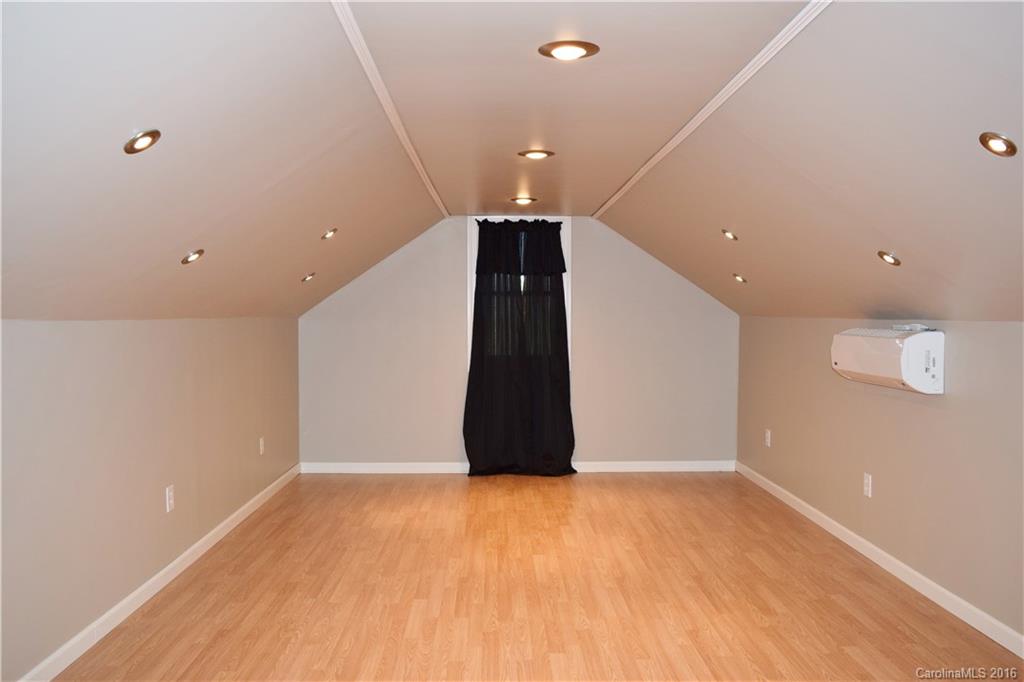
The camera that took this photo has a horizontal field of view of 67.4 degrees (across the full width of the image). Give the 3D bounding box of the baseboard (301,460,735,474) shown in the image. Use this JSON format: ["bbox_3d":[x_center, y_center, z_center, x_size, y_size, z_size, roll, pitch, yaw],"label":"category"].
[{"bbox_3d":[0.066,1.011,6.134,3.474,0.085,0.018,0,2,-1],"label":"baseboard"}]

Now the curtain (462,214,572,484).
[{"bbox_3d":[0.064,0.053,6.032,0.877,2.008,0.130,0,2,-1],"label":"curtain"}]

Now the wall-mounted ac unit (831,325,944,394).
[{"bbox_3d":[1.777,0.081,3.677,0.187,0.278,0.691,0,2,-1],"label":"wall-mounted ac unit"}]

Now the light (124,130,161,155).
[{"bbox_3d":[-0.911,-0.487,1.901,0.100,0.025,0.100,-34,2,0],"label":"light"}]

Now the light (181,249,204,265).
[{"bbox_3d":[-1.241,-0.323,2.994,0.100,0.025,0.100,-34,2,0],"label":"light"}]

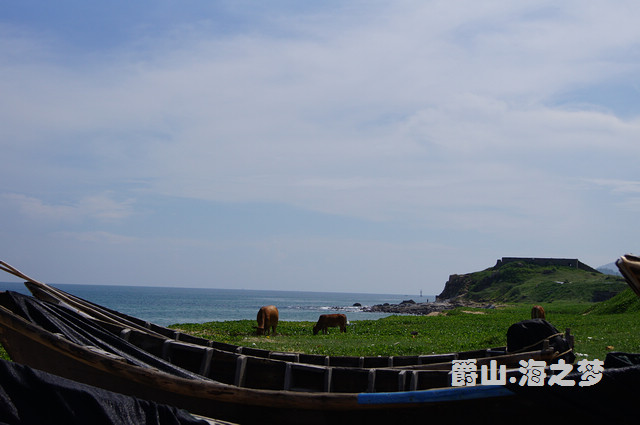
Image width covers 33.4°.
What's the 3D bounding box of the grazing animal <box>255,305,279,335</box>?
[{"bbox_3d":[-2.134,4.317,42.500,0.600,1.240,1.850,1,-4,16],"label":"grazing animal"}]

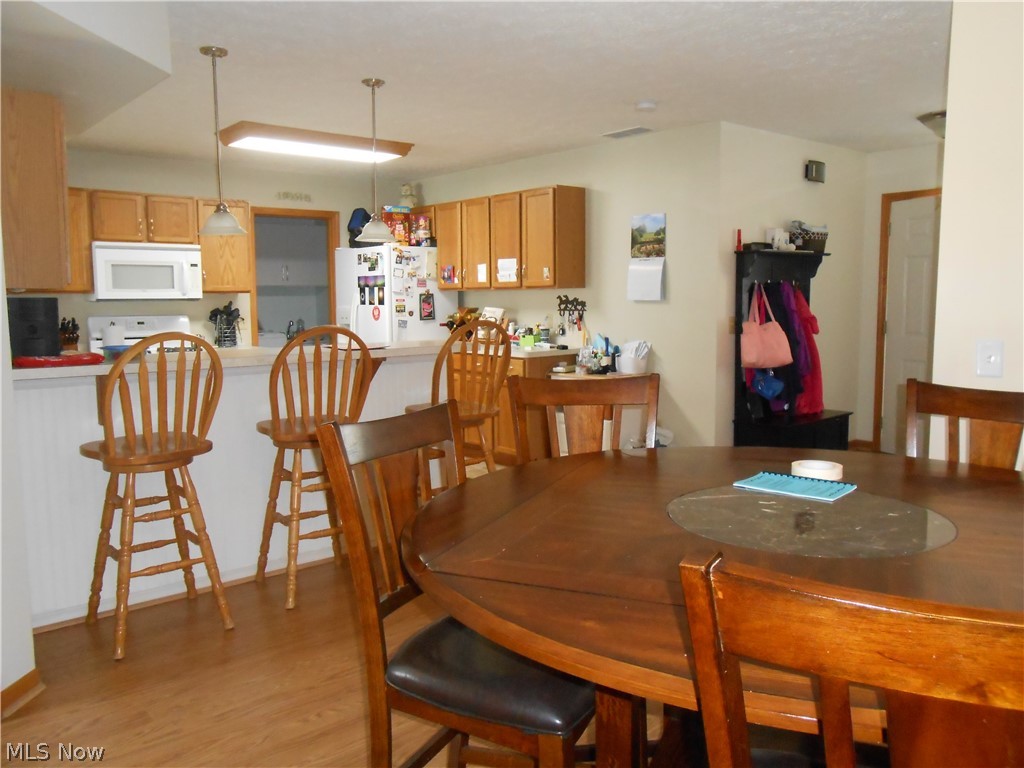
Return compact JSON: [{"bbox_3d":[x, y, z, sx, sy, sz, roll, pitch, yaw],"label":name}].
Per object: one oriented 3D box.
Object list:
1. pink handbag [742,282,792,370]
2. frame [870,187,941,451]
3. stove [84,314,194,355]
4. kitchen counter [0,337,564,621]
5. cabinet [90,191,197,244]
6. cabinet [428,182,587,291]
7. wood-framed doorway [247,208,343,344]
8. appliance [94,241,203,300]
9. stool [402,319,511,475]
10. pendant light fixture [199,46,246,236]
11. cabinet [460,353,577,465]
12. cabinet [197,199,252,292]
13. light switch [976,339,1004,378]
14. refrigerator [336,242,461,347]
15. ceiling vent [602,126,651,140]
[{"bbox_3d":[1.725,-0.397,5.181,0.405,0.550,0.150,-6,9,-40],"label":"pink handbag"},{"bbox_3d":[3.335,-0.461,6.097,0.100,2.120,0.895,-6,9,-40],"label":"frame"},{"bbox_3d":[-2.762,0.079,5.967,0.760,1.185,0.680,-6,8,-41],"label":"stove"},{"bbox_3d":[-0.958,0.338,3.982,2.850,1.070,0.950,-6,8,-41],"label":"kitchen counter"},{"bbox_3d":[-2.885,-1.266,5.959,0.760,0.385,0.320,-6,8,-41],"label":"cabinet"},{"bbox_3d":[-0.053,-1.156,6.374,0.325,0.757,1.570,-6,9,-40],"label":"cabinet"},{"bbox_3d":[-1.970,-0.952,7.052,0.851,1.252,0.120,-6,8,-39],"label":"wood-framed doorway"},{"bbox_3d":[-2.865,-0.864,5.964,0.760,0.415,0.400,-6,8,-41],"label":"appliance"},{"bbox_3d":[-0.288,0.273,3.974,0.470,1.190,0.540,-5,7,-34],"label":"stool"},{"bbox_3d":[-1.354,-1.106,3.541,0.220,0.825,0.220,-6,9,-40],"label":"pendant light fixture"},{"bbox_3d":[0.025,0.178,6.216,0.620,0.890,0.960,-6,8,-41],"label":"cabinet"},{"bbox_3d":[-2.446,-1.139,6.441,0.420,0.745,0.325,-6,9,-40],"label":"cabinet"},{"bbox_3d":[1.529,-0.081,2.461,0.015,0.117,0.070,-6,9,-40],"label":"light switch"},{"bbox_3d":[-1.058,-0.370,7.175,0.770,1.755,0.930,-6,9,-40],"label":"refrigerator"},{"bbox_3d":[0.812,-1.742,5.374,0.170,0.020,0.370,-6,8,-41],"label":"ceiling vent"}]

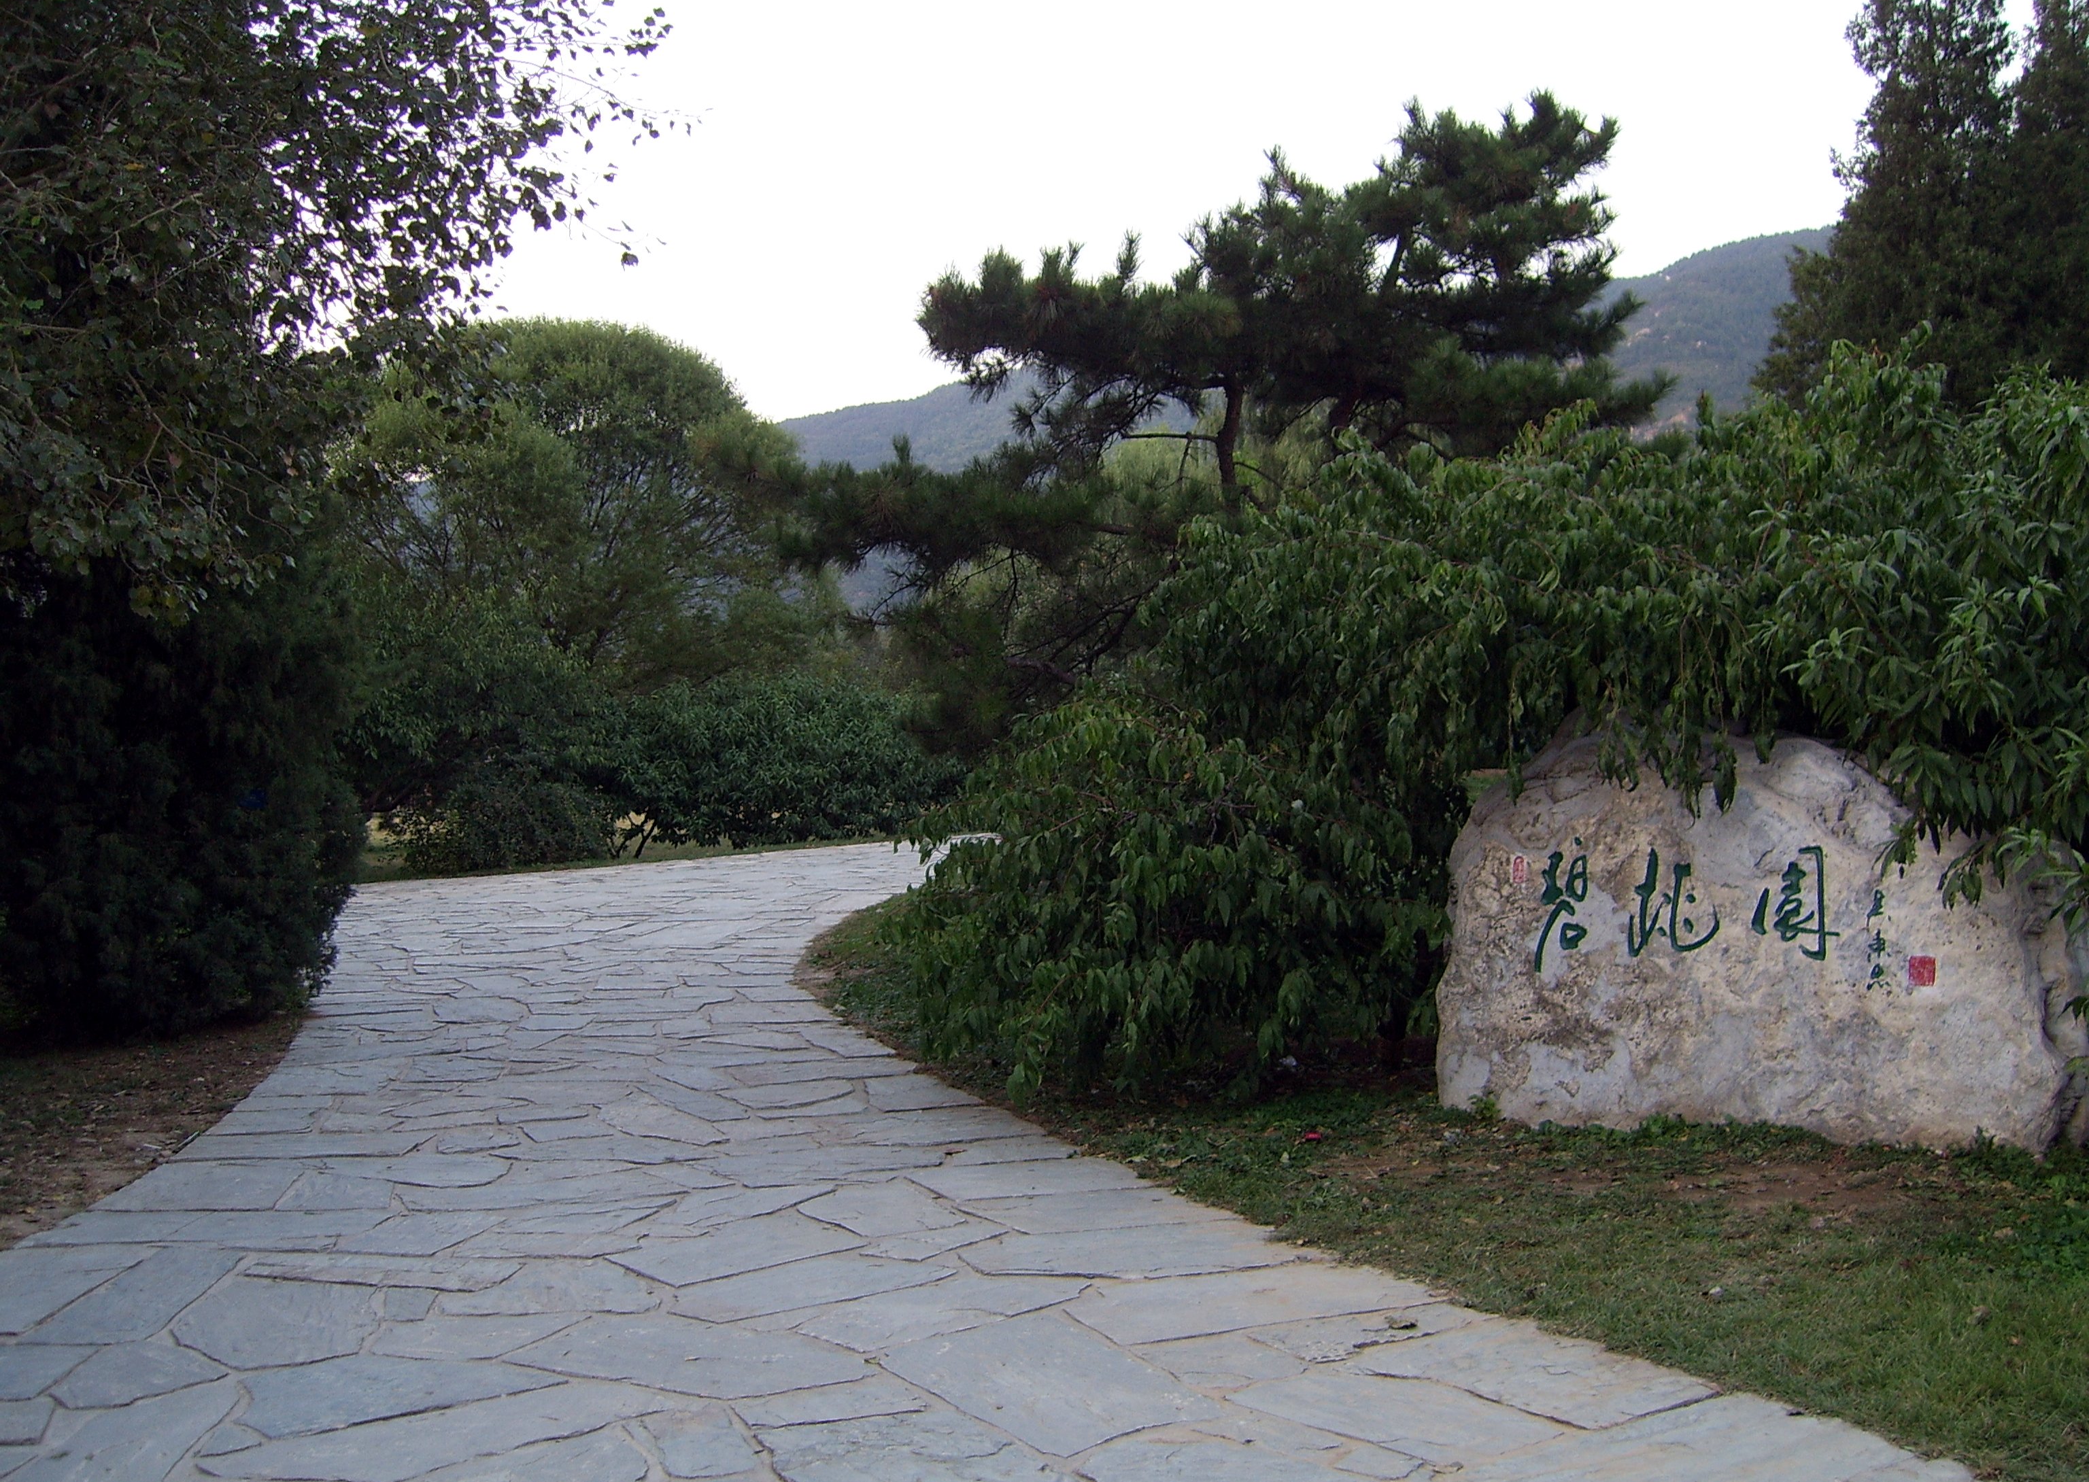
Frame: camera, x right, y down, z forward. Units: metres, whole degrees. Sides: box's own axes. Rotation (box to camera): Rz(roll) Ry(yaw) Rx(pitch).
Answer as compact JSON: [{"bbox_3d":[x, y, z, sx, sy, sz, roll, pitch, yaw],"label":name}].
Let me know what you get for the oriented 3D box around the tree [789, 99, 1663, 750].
[{"bbox_3d":[1.120,-1.360,14.600,5.500,5.400,4.600,0,1,0],"label":"tree"}]

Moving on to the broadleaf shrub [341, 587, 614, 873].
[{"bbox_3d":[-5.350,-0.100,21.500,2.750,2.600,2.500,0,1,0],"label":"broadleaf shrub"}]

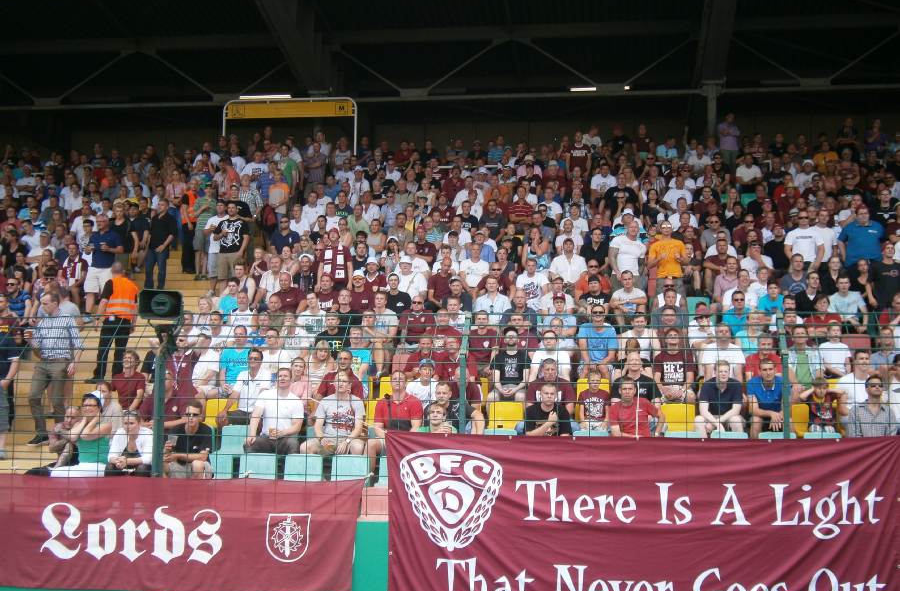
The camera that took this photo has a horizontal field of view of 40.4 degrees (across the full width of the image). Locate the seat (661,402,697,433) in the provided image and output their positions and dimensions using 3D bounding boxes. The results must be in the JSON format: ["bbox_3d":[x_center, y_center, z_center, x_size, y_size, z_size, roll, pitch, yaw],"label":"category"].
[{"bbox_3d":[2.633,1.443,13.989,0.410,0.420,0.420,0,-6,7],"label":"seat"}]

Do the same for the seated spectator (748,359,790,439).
[{"bbox_3d":[3.510,1.349,13.436,0.540,1.300,0.800,0,-4,8],"label":"seated spectator"}]

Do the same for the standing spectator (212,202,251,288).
[{"bbox_3d":[-3.880,-0.812,21.800,0.600,1.750,0.380,0,-6,3],"label":"standing spectator"}]

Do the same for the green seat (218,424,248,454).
[{"bbox_3d":[-2.431,1.650,13.505,0.420,0.420,0.420,0,-5,7],"label":"green seat"}]

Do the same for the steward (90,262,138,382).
[{"bbox_3d":[-4.832,0.382,17.600,0.650,1.759,0.500,2,-7,-15],"label":"steward"}]

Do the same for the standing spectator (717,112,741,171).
[{"bbox_3d":[6.221,-3.194,27.200,0.520,1.746,0.400,0,-7,7],"label":"standing spectator"}]

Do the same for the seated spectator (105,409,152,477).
[{"bbox_3d":[-3.381,1.795,12.850,0.520,1.200,0.800,0,-6,7],"label":"seated spectator"}]

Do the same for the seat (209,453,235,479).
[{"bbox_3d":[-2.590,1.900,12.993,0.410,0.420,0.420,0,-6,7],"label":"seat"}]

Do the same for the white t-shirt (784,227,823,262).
[{"bbox_3d":[5.688,-0.859,19.416,0.600,0.640,0.300,0,-5,7],"label":"white t-shirt"}]

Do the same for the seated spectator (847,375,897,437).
[{"bbox_3d":[4.418,1.495,12.778,0.550,1.360,0.750,0,-6,7],"label":"seated spectator"}]

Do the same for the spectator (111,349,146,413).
[{"bbox_3d":[-3.874,1.266,14.705,0.480,1.240,0.750,0,-6,12],"label":"spectator"}]

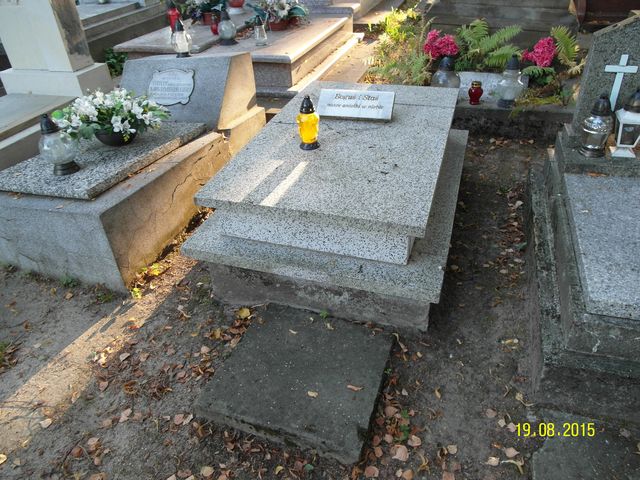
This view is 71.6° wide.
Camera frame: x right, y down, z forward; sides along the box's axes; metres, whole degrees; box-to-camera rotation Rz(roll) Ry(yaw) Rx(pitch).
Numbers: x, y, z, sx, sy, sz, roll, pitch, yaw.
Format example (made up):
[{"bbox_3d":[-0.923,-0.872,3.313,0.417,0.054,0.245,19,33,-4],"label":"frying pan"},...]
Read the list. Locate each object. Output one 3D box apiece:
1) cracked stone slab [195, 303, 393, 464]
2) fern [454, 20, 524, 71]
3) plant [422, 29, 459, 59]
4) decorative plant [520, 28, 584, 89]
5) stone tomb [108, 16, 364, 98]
[{"bbox_3d":[-0.069,0.479,1.594,0.560,0.058,0.518,9,38,17],"label":"cracked stone slab"},{"bbox_3d":[1.235,-1.424,3.272,0.410,0.306,0.399,9,38,17],"label":"fern"},{"bbox_3d":[0.914,-1.467,3.375,0.225,0.213,0.228,9,38,17],"label":"plant"},{"bbox_3d":[1.584,-1.262,3.072,0.293,0.327,0.342,9,38,17],"label":"decorative plant"},{"bbox_3d":[-0.701,-1.978,4.548,1.710,0.399,1.767,9,38,17],"label":"stone tomb"}]

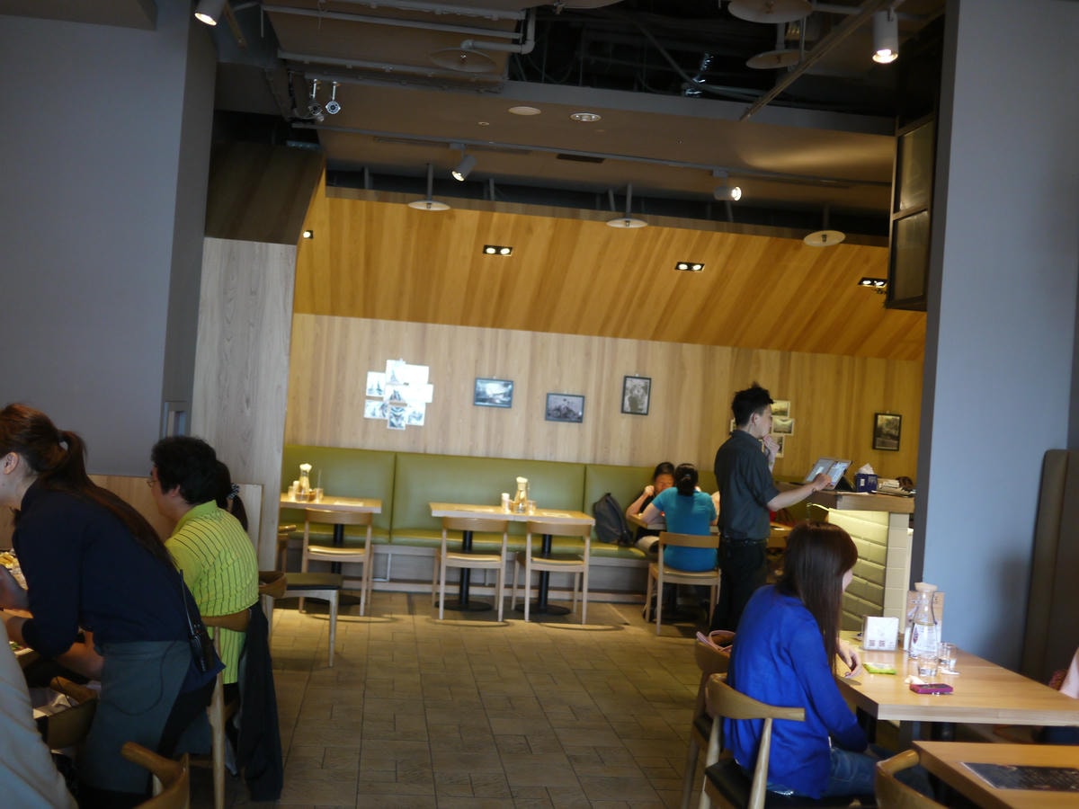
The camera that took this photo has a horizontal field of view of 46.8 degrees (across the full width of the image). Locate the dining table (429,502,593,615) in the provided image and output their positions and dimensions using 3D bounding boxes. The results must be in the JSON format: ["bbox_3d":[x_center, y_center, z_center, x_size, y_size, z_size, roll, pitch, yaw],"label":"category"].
[{"bbox_3d":[-0.244,1.206,9.728,1.230,0.740,0.780,4,-1,-7],"label":"dining table"}]

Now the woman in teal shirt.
[{"bbox_3d":[1.029,1.053,9.337,0.530,1.220,0.720,4,-1,-2],"label":"woman in teal shirt"}]

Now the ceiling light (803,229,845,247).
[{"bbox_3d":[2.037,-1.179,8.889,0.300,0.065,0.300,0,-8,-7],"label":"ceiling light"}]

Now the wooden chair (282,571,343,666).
[{"bbox_3d":[-1.420,1.089,7.250,0.520,0.740,0.550,4,-1,-7],"label":"wooden chair"}]

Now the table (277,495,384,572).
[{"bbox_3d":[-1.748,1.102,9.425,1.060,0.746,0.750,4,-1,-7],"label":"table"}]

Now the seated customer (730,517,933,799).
[{"bbox_3d":[0.833,0.948,3.606,0.720,1.220,0.460,4,-1,-17],"label":"seated customer"}]

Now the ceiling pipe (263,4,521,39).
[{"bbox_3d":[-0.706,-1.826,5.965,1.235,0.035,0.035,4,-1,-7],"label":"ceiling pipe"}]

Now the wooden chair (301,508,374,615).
[{"bbox_3d":[-1.469,1.130,9.106,0.480,0.720,0.540,4,-1,-7],"label":"wooden chair"}]

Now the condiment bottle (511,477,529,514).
[{"bbox_3d":[-0.142,0.708,9.744,0.105,0.265,0.105,4,-1,-7],"label":"condiment bottle"}]

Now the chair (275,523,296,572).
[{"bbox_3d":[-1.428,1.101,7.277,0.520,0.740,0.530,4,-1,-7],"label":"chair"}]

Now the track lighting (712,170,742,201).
[{"bbox_3d":[1.258,-1.469,8.366,0.165,0.205,0.095,3,-1,35],"label":"track lighting"}]

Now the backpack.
[{"bbox_3d":[0.633,0.996,10.727,0.300,0.430,0.200,4,-1,23],"label":"backpack"}]

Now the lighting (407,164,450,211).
[{"bbox_3d":[-0.764,-1.532,8.760,0.300,0.310,0.300,4,-1,-7],"label":"lighting"}]

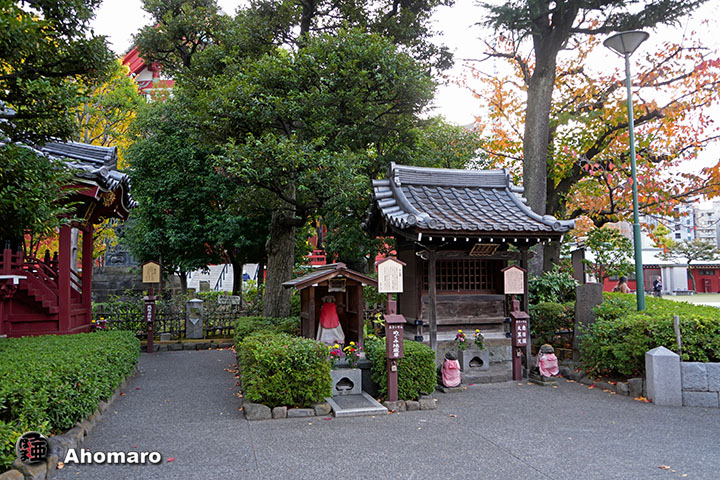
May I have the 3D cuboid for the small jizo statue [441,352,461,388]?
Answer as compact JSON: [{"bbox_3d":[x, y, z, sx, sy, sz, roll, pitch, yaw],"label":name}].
[{"bbox_3d":[1.243,1.769,7.371,0.270,0.490,0.260,1,-5,-15],"label":"small jizo statue"}]

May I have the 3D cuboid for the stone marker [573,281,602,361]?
[{"bbox_3d":[3.788,1.356,8.974,0.470,1.260,0.200,0,-4,-8],"label":"stone marker"}]

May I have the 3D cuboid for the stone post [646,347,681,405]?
[{"bbox_3d":[3.674,1.632,6.535,0.300,0.670,0.300,-2,-5,16],"label":"stone post"}]

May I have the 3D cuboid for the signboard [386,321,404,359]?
[{"bbox_3d":[0.418,1.156,6.305,0.220,0.470,0.170,0,-5,-12],"label":"signboard"}]

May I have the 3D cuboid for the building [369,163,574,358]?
[{"bbox_3d":[1.570,0.459,9.110,2.650,3.450,2.900,1,-5,-15],"label":"building"}]

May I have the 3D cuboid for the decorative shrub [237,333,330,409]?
[{"bbox_3d":[-0.950,1.564,6.608,1.000,0.740,0.880,0,-4,-16],"label":"decorative shrub"}]

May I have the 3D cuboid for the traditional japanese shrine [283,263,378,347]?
[{"bbox_3d":[-0.417,1.000,7.900,1.220,1.310,1.050,0,-4,-17],"label":"traditional japanese shrine"}]

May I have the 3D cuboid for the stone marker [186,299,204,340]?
[{"bbox_3d":[-3.737,1.798,12.208,0.360,0.900,0.320,0,-4,-16],"label":"stone marker"}]

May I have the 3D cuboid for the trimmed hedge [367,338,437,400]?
[{"bbox_3d":[0.508,1.629,6.850,0.760,0.690,0.820,1,-5,-14],"label":"trimmed hedge"}]

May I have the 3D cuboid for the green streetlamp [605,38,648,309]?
[{"bbox_3d":[4.422,-0.617,8.672,0.730,5.480,0.730,0,-5,0],"label":"green streetlamp"}]

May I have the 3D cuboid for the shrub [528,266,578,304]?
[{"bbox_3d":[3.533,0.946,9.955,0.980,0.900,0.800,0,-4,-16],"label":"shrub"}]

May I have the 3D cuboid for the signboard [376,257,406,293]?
[{"bbox_3d":[0.370,0.411,6.384,0.355,0.430,0.100,0,-5,-12],"label":"signboard"}]

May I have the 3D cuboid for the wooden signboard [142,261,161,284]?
[{"bbox_3d":[-4.332,0.671,11.234,0.380,0.510,0.090,0,-4,-16],"label":"wooden signboard"}]

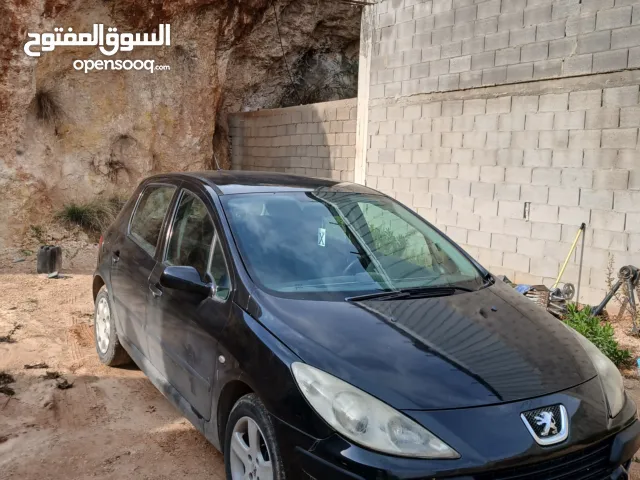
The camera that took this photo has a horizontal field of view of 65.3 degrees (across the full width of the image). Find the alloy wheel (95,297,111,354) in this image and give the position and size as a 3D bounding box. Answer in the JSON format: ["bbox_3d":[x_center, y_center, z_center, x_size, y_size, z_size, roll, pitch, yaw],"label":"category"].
[{"bbox_3d":[-1.665,0.679,4.011,0.160,0.440,0.440,-1,7,-36],"label":"alloy wheel"}]

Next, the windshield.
[{"bbox_3d":[0.169,-0.023,2.738,1.430,0.200,0.940,-1,34,-36],"label":"windshield"}]

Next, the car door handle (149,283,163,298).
[{"bbox_3d":[-0.933,0.286,2.830,0.045,0.060,0.180,-1,7,-36],"label":"car door handle"}]

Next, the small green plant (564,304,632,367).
[{"bbox_3d":[2.373,0.849,4.300,0.500,0.470,0.540,-2,7,-41],"label":"small green plant"}]

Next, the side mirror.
[{"bbox_3d":[-0.645,0.202,2.430,0.235,0.140,0.120,-1,7,-36],"label":"side mirror"}]

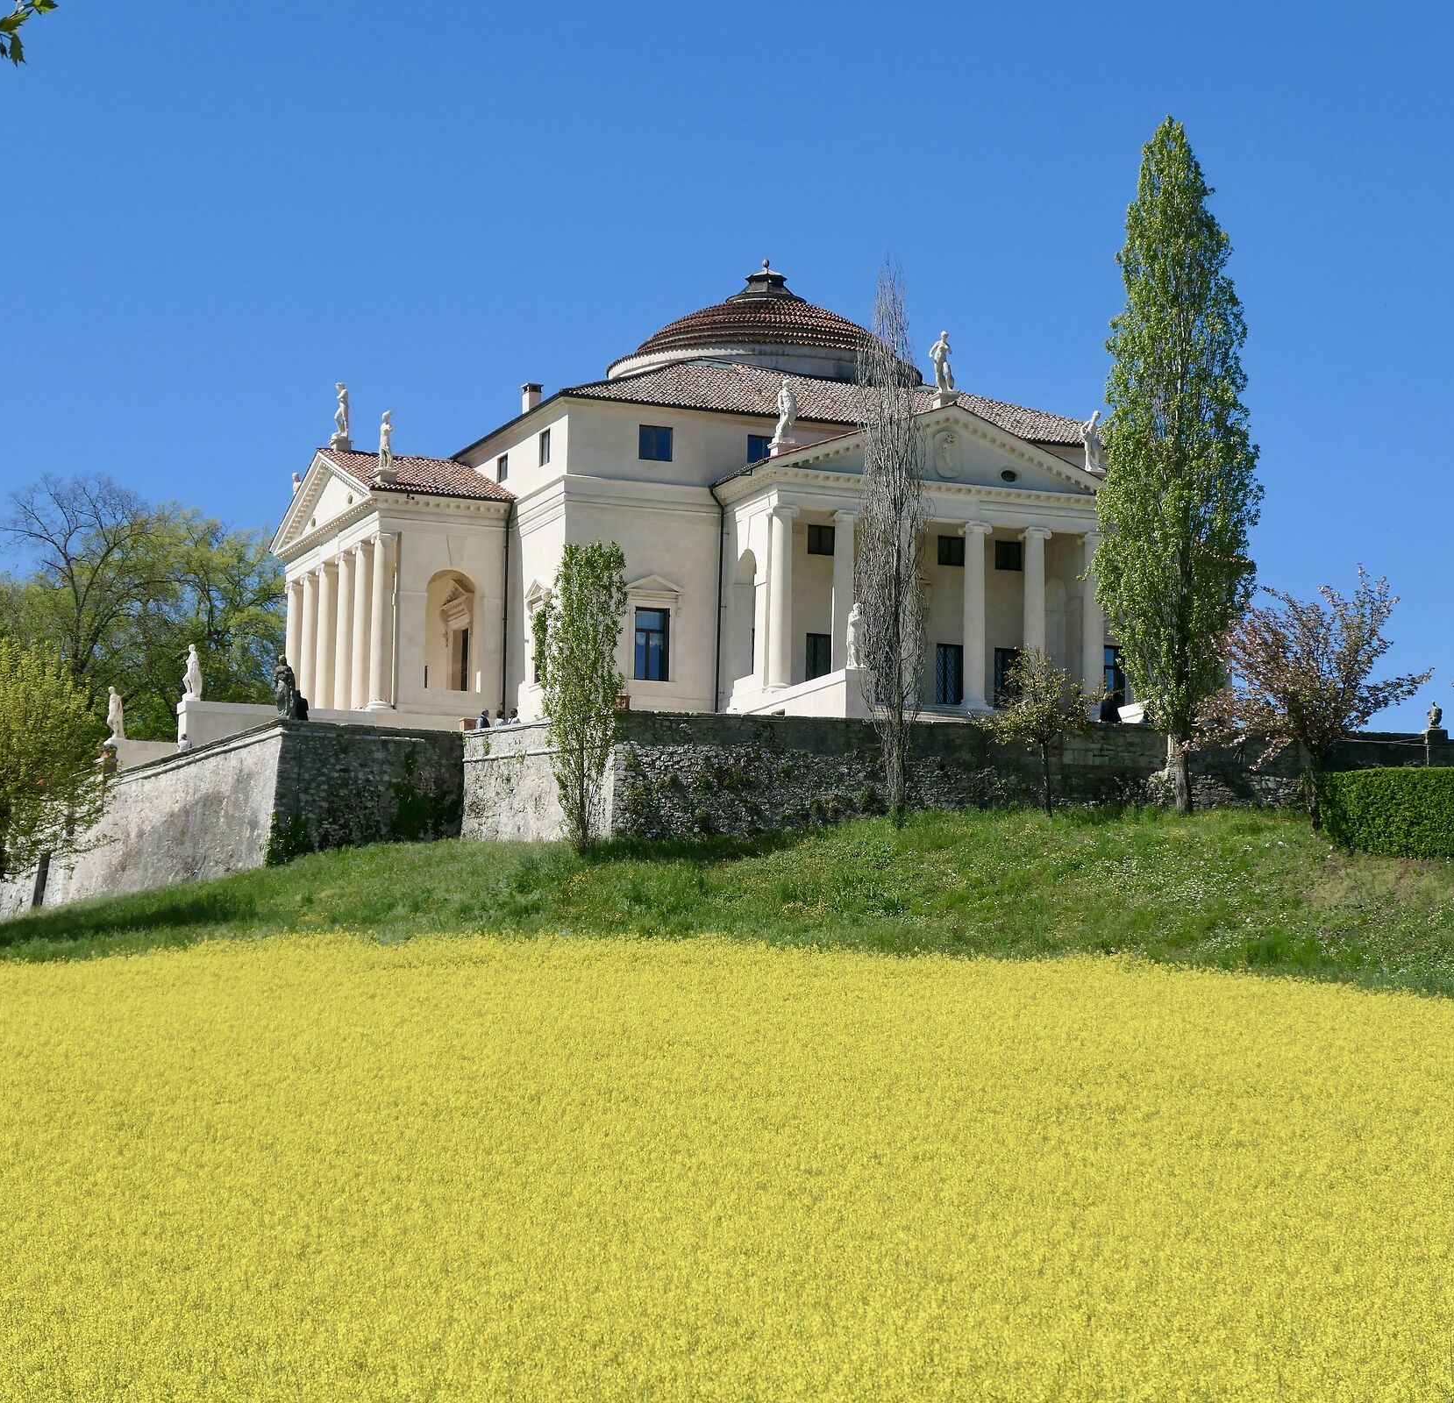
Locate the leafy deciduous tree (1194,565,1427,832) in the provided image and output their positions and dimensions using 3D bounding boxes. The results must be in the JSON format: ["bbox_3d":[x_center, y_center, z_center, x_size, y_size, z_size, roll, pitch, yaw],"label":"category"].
[{"bbox_3d":[17.214,-0.065,118.522,6.760,7.610,6.430,0,-8,8],"label":"leafy deciduous tree"}]

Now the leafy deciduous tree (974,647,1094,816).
[{"bbox_3d":[9.154,0.921,119.851,3.570,5.130,3.390,0,-8,4],"label":"leafy deciduous tree"}]

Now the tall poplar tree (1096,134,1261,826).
[{"bbox_3d":[13.588,-7.259,121.465,5.100,21.380,4.850,0,-8,6],"label":"tall poplar tree"}]

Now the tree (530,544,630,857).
[{"bbox_3d":[-4.243,-0.195,119.136,2.820,9.270,2.680,1,-8,-2],"label":"tree"}]

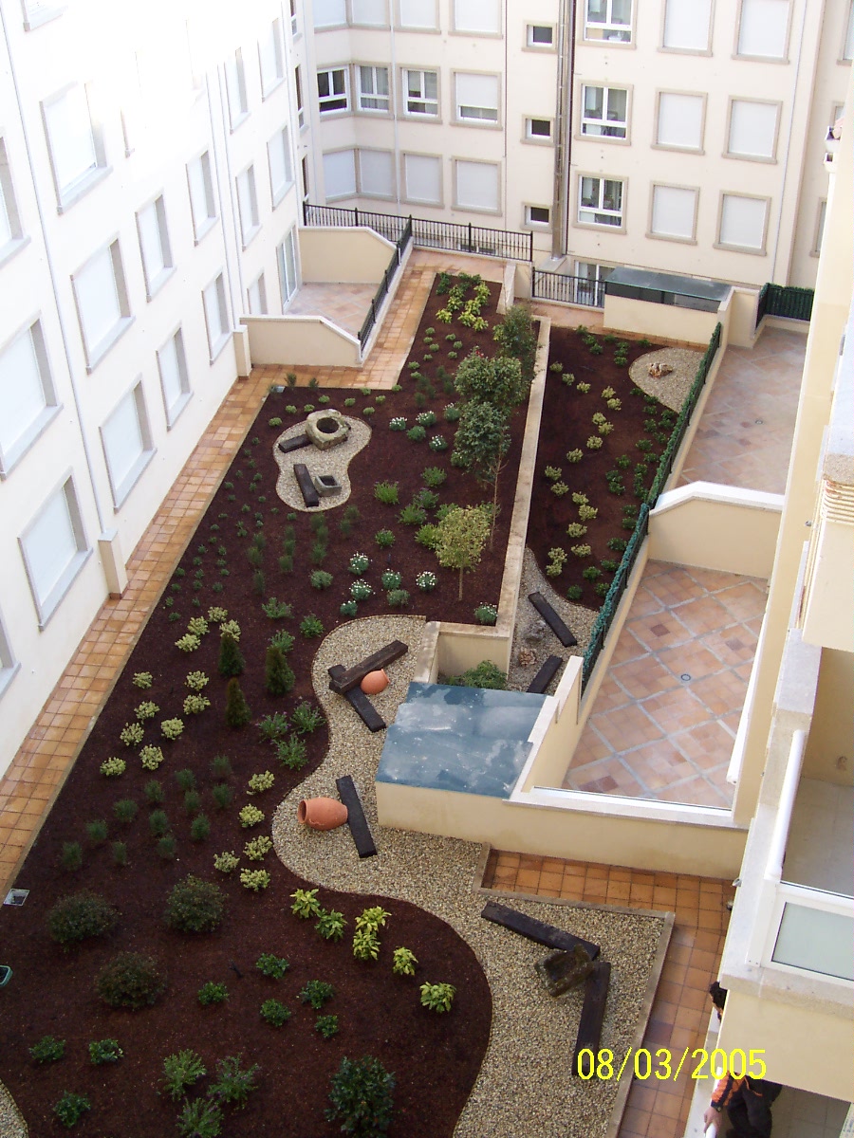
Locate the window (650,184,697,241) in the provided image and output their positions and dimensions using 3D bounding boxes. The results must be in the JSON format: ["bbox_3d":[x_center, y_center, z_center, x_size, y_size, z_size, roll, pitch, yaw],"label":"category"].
[{"bbox_3d":[7.703,-11.136,37.878,1.416,1.618,0.170,17,38,26],"label":"window"}]

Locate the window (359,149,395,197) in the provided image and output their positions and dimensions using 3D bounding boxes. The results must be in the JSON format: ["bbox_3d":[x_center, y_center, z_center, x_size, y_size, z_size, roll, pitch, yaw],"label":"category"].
[{"bbox_3d":[-1.727,-13.762,42.287,1.360,1.567,0.150,15,38,23],"label":"window"}]

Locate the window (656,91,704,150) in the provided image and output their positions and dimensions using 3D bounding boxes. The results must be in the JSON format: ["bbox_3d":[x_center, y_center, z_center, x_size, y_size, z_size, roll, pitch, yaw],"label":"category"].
[{"bbox_3d":[7.511,-13.326,36.147,1.408,1.616,0.160,15,38,23],"label":"window"}]

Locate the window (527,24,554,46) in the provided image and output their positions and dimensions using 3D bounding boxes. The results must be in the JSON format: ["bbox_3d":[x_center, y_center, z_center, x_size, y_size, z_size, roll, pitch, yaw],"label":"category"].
[{"bbox_3d":[3.442,-16.128,36.703,0.896,0.624,0.160,15,38,23],"label":"window"}]

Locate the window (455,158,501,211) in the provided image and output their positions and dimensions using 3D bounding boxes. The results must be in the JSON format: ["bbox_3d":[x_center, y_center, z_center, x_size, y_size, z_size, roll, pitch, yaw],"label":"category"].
[{"bbox_3d":[1.665,-12.823,40.767,1.552,1.552,0.150,15,38,23],"label":"window"}]

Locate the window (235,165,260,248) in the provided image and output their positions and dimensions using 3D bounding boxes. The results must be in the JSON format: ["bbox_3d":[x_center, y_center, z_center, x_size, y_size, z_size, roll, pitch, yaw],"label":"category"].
[{"bbox_3d":[-4.519,-9.074,30.268,0.170,1.647,1.621,2,34,6],"label":"window"}]

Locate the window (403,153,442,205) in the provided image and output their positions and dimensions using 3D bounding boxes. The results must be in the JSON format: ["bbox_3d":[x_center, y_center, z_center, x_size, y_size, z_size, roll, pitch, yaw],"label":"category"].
[{"bbox_3d":[-0.121,-13.212,41.107,1.424,1.632,0.160,15,38,23],"label":"window"}]

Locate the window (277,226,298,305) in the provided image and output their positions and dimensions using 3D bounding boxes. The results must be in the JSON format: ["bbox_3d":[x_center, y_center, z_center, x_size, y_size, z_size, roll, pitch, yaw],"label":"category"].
[{"bbox_3d":[-4.024,-8.580,34.679,0.170,1.881,2.037,2,34,6],"label":"window"}]

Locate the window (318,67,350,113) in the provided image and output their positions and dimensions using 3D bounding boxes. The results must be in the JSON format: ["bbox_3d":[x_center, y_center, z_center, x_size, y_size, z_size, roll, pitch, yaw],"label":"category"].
[{"bbox_3d":[-3.194,-16.021,40.740,1.159,1.481,0.150,-17,37,-21],"label":"window"}]

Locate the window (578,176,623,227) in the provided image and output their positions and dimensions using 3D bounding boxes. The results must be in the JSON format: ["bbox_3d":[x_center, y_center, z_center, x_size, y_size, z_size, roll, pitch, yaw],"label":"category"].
[{"bbox_3d":[5.591,-11.745,38.835,1.491,1.531,0.170,17,38,26],"label":"window"}]

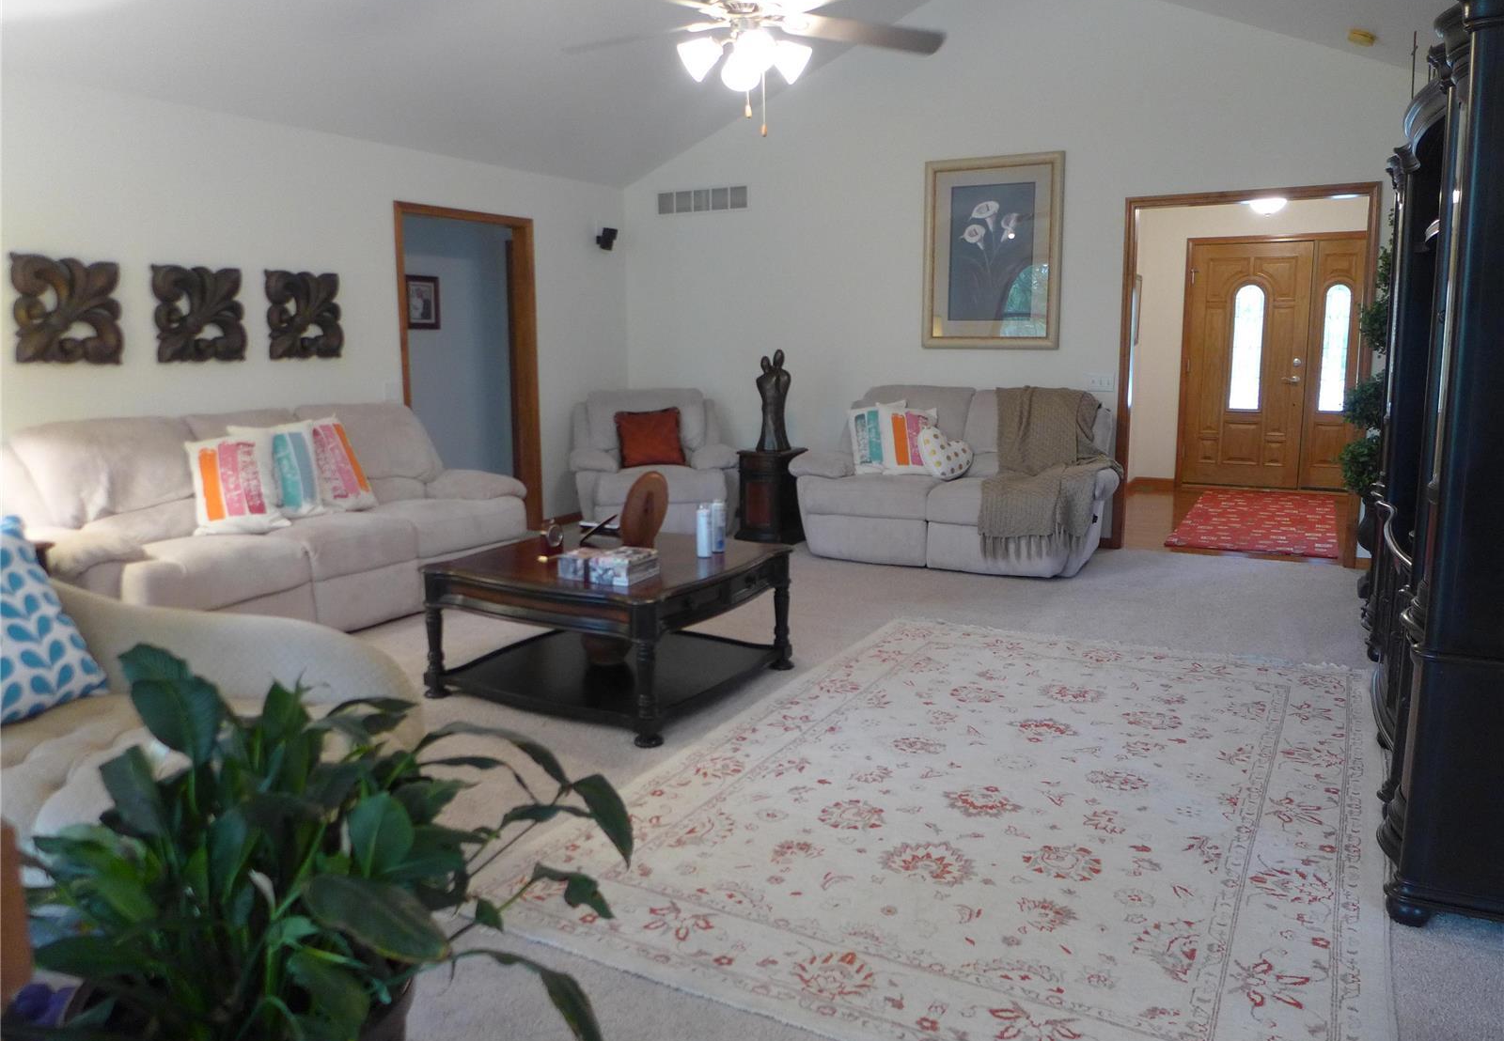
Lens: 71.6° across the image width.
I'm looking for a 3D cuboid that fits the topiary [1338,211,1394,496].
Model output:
[{"bbox_3d":[3.058,-0.761,4.934,0.420,1.350,0.420,5,11,29],"label":"topiary"}]

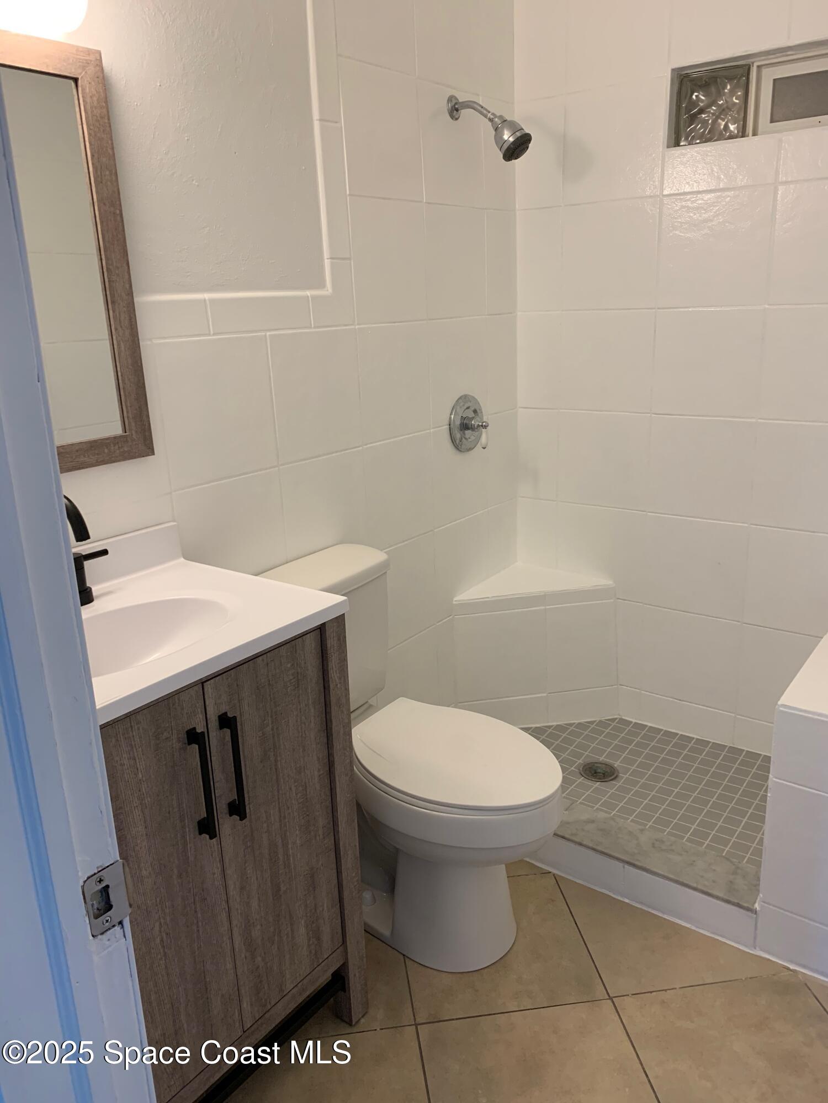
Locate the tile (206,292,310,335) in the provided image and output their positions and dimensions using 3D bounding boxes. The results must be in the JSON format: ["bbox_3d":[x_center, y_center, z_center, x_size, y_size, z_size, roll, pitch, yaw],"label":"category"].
[{"bbox_3d":[-0.337,-0.529,1.837,0.011,0.072,0.299,10,21,36],"label":"tile"}]

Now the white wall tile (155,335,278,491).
[{"bbox_3d":[-0.418,-0.306,1.791,0.010,0.302,0.298,10,21,36],"label":"white wall tile"}]

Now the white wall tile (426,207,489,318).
[{"bbox_3d":[0.122,-0.833,2.393,0.010,0.302,0.305,10,21,36],"label":"white wall tile"}]

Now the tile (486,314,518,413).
[{"bbox_3d":[0.278,-0.596,2.638,0.010,0.302,0.181,10,21,36],"label":"tile"}]

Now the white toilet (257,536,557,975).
[{"bbox_3d":[0.007,0.475,1.872,0.716,0.805,0.435,10,21,36],"label":"white toilet"}]

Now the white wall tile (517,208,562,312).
[{"bbox_3d":[0.385,-0.885,2.535,0.157,0.295,0.010,10,21,36],"label":"white wall tile"}]

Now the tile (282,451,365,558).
[{"bbox_3d":[-0.220,-0.091,2.098,0.010,0.300,0.297,10,21,36],"label":"tile"}]

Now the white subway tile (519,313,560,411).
[{"bbox_3d":[0.408,-0.617,2.690,0.157,0.302,0.010,10,21,36],"label":"white subway tile"}]

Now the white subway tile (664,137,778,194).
[{"bbox_3d":[0.817,-1.031,2.222,0.305,0.113,0.010,10,21,36],"label":"white subway tile"}]

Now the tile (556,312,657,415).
[{"bbox_3d":[0.594,-0.583,2.554,0.303,0.302,0.010,10,21,36],"label":"tile"}]

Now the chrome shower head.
[{"bbox_3d":[0.205,-1.141,2.220,0.236,0.187,0.088,10,21,36],"label":"chrome shower head"}]

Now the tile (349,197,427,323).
[{"bbox_3d":[-0.063,-0.754,2.161,0.010,0.302,0.303,10,21,36],"label":"tile"}]

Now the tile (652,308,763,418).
[{"bbox_3d":[0.815,-0.524,2.311,0.294,0.295,0.010,10,21,36],"label":"tile"}]

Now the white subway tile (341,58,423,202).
[{"bbox_3d":[-0.079,-1.043,2.073,0.010,0.302,0.298,11,21,37],"label":"white subway tile"}]

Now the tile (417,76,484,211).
[{"bbox_3d":[0.104,-1.098,2.251,0.010,0.295,0.294,10,21,36],"label":"tile"}]

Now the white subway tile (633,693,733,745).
[{"bbox_3d":[0.876,0.545,2.671,0.304,0.133,0.010,10,21,36],"label":"white subway tile"}]

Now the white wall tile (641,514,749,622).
[{"bbox_3d":[0.853,0.046,2.519,0.304,0.300,0.010,10,21,36],"label":"white wall tile"}]

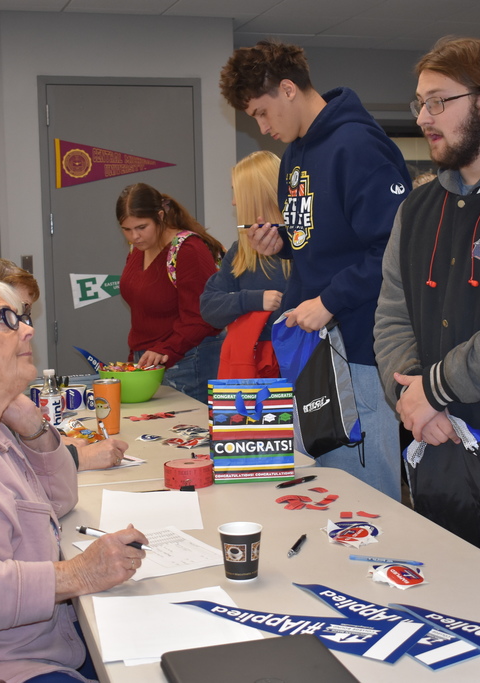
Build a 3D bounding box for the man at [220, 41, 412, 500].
[{"bbox_3d":[0.225,0.110,2.955,0.530,1.870,0.520,-3,5,-17],"label":"man"}]

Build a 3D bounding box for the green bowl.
[{"bbox_3d":[-0.403,0.162,4.034,0.257,0.125,0.257,-2,5,-6],"label":"green bowl"}]

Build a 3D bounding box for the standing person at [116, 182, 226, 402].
[{"bbox_3d":[-0.258,0.144,4.299,0.460,1.580,0.410,2,7,30],"label":"standing person"}]

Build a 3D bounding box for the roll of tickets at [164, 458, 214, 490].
[{"bbox_3d":[-0.126,0.326,2.598,0.123,0.051,0.123,-1,6,0],"label":"roll of tickets"}]

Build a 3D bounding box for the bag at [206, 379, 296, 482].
[{"bbox_3d":[0.029,0.221,2.630,0.197,0.242,0.100,-2,5,-7],"label":"bag"}]

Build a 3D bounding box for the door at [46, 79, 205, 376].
[{"bbox_3d":[-0.702,-0.430,6.475,0.980,2.310,0.080,-3,6,-15],"label":"door"}]

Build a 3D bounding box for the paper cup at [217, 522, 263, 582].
[{"bbox_3d":[0.000,0.374,1.870,0.080,0.093,0.080,-1,6,0],"label":"paper cup"}]

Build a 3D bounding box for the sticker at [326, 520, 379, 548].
[{"bbox_3d":[0.222,0.385,2.094,0.105,0.018,0.115,-3,6,-15],"label":"sticker"}]

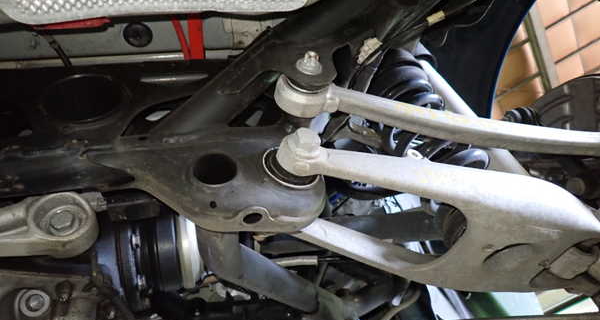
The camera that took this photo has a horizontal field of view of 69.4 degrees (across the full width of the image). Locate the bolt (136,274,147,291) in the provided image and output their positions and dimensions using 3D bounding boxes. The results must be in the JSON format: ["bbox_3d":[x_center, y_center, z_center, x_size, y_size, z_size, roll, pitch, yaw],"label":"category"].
[{"bbox_3d":[-0.165,0.127,0.450,0.012,0.016,0.016,-9,-12,-10],"label":"bolt"}]

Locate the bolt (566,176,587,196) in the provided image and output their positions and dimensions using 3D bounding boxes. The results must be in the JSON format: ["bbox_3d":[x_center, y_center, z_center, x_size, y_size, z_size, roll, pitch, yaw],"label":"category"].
[{"bbox_3d":[0.364,0.035,0.570,0.023,0.023,0.016,-46,-31,22],"label":"bolt"}]

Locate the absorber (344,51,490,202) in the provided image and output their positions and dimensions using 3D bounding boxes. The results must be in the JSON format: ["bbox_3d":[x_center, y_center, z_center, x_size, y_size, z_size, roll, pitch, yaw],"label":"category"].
[{"bbox_3d":[0.168,-0.057,0.630,0.120,0.260,0.120,-37,-49,15],"label":"absorber"}]

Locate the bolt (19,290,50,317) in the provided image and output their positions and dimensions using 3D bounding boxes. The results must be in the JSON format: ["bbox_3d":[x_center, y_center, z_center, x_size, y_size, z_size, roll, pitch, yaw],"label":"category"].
[{"bbox_3d":[-0.264,0.142,0.430,0.027,0.027,0.015,21,-30,-31],"label":"bolt"}]

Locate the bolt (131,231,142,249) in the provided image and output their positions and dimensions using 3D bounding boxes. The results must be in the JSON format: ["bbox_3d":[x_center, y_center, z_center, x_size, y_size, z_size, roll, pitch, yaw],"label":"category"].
[{"bbox_3d":[-0.172,0.085,0.455,0.012,0.016,0.016,-9,-7,-10],"label":"bolt"}]

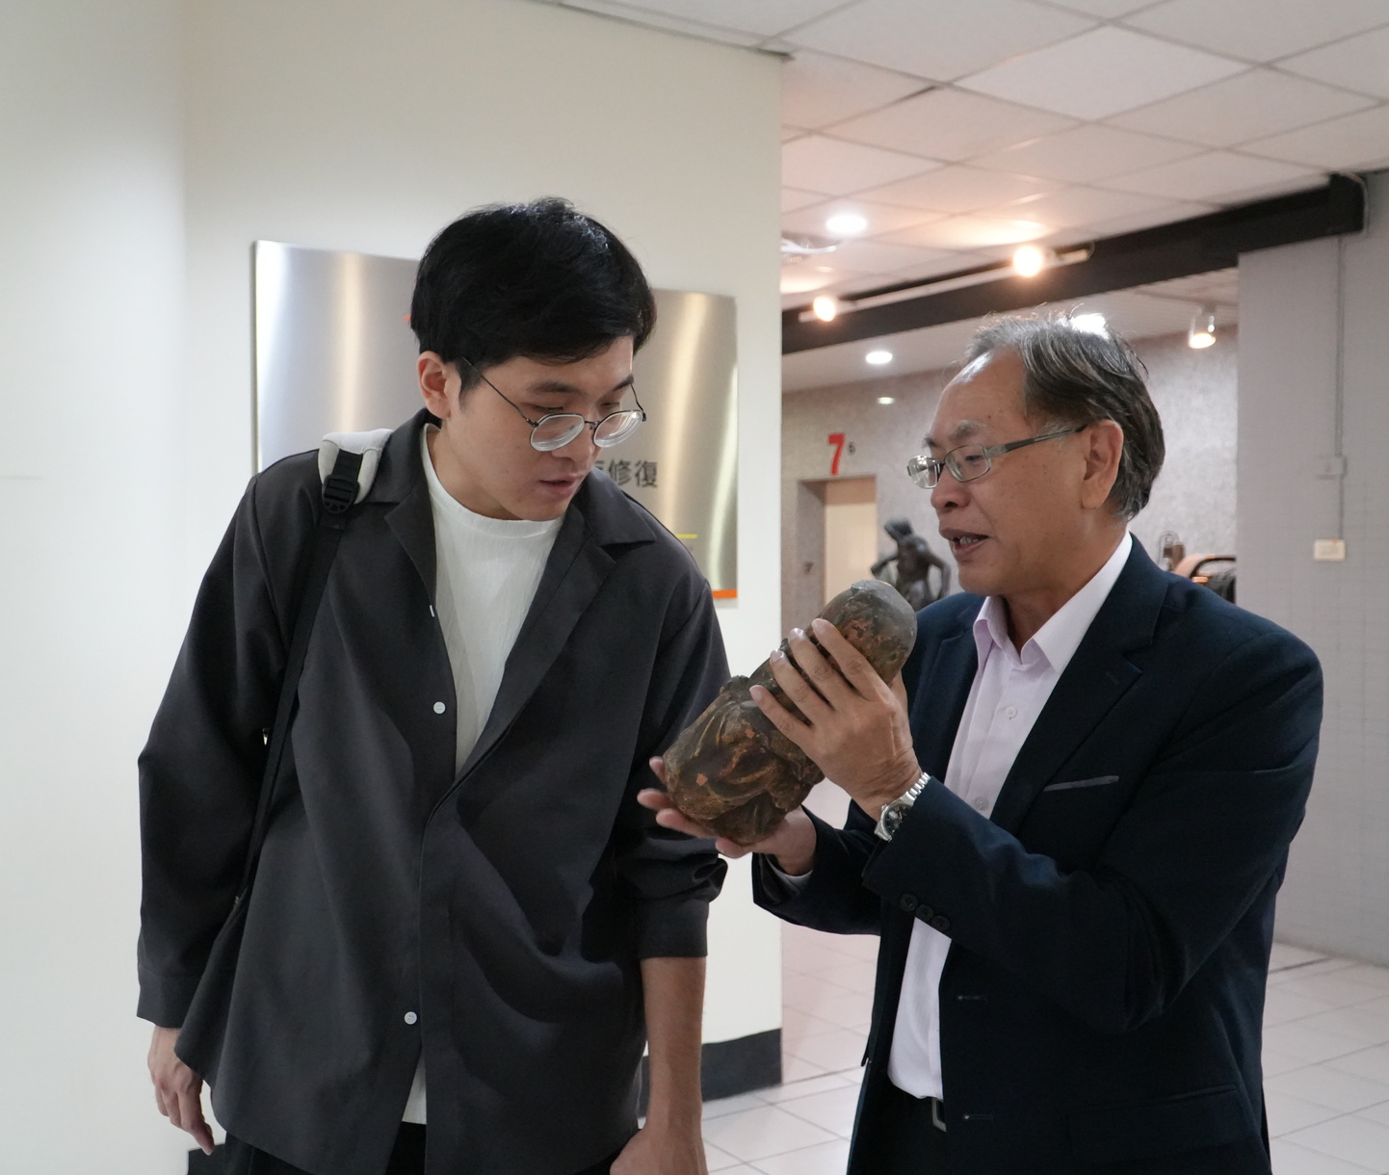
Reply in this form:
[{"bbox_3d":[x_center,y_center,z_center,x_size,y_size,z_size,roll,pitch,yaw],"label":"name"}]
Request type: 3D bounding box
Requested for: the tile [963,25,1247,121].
[{"bbox_3d":[1.120,-1.426,4.049,0.603,0.020,0.603,-1,2,-33],"label":"tile"}]

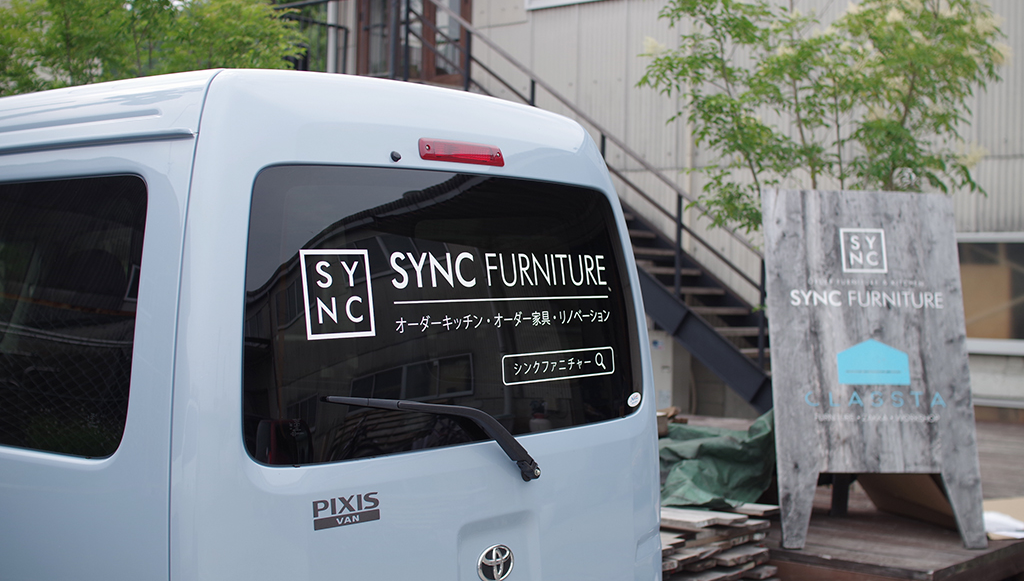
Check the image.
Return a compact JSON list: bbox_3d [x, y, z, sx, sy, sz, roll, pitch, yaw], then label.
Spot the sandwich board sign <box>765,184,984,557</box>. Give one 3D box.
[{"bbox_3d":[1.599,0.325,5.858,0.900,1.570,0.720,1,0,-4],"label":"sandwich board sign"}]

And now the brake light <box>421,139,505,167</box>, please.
[{"bbox_3d":[-0.101,-0.275,2.563,0.035,0.045,0.252,-14,-9,38],"label":"brake light"}]

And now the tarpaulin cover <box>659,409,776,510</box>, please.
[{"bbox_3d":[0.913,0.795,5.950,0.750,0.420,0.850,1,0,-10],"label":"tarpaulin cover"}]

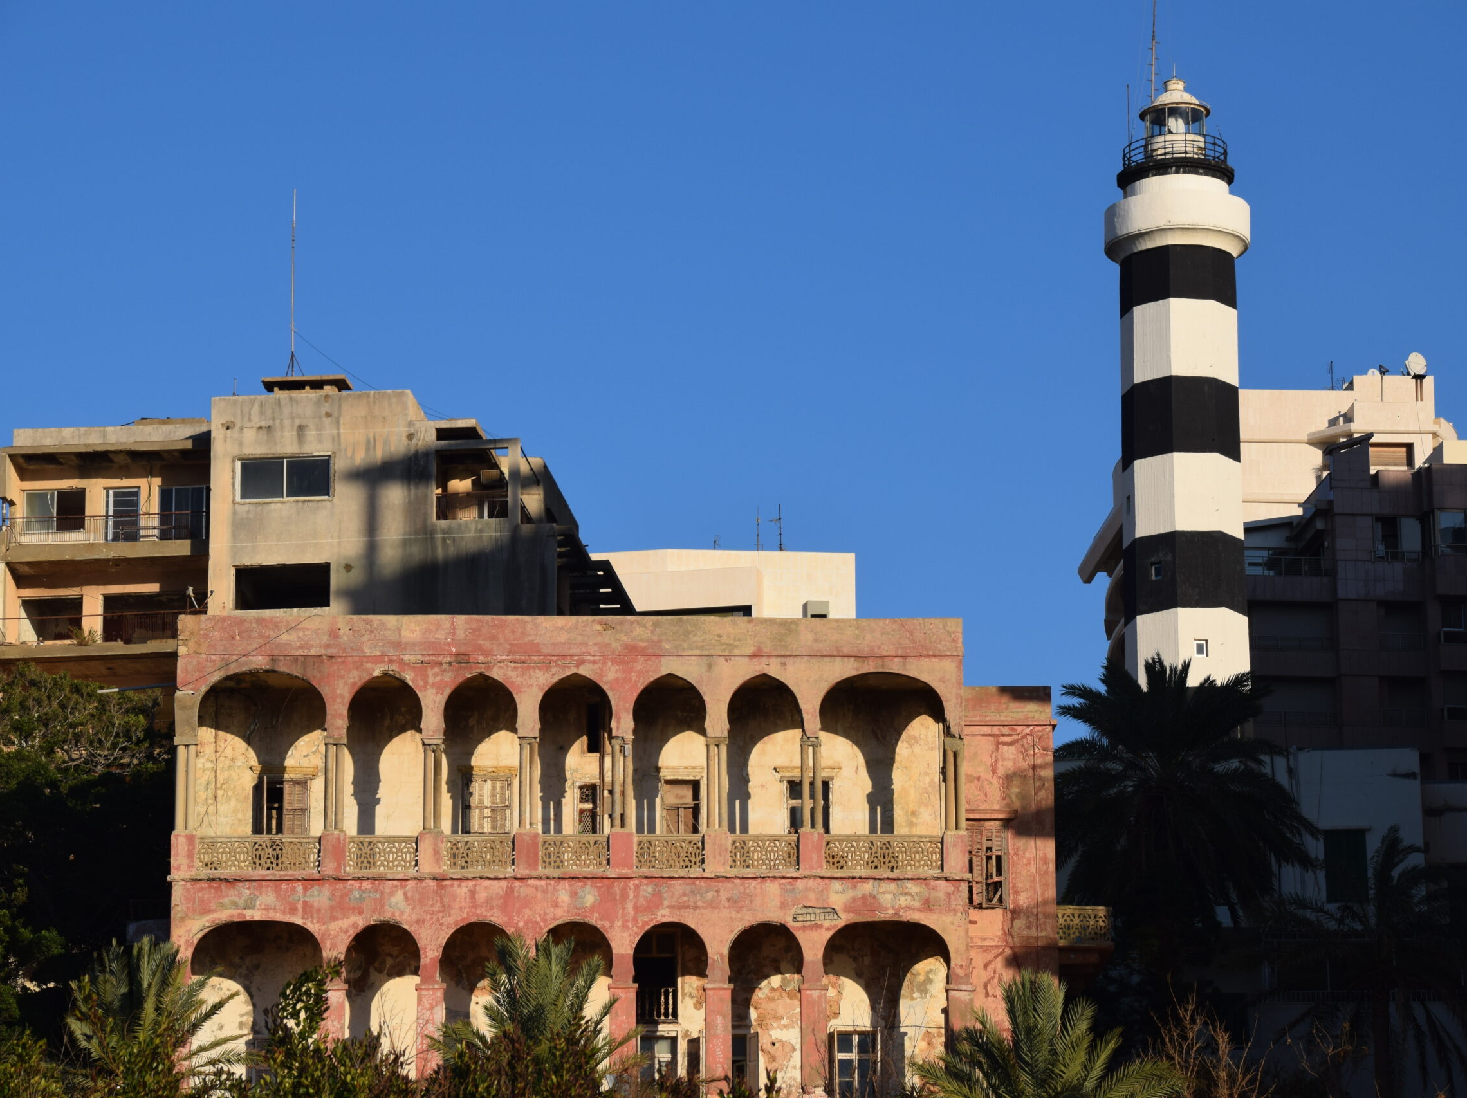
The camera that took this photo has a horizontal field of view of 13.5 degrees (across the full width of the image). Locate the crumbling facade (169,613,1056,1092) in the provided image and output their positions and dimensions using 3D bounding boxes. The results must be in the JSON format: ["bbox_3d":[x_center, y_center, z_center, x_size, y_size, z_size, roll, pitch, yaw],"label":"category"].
[{"bbox_3d":[-2.994,9.510,154.911,21.200,12.300,17.000,0,-13,-1],"label":"crumbling facade"}]

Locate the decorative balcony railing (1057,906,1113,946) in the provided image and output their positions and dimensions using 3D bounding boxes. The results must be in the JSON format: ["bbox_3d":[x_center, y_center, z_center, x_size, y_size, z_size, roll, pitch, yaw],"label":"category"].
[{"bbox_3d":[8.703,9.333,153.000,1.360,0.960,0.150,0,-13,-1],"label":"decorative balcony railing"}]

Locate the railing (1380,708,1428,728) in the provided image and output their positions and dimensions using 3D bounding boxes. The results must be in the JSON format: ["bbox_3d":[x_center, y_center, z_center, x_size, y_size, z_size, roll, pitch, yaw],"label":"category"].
[{"bbox_3d":[26.946,6.789,248.000,1.970,0.830,0.120,2,-13,-8],"label":"railing"}]

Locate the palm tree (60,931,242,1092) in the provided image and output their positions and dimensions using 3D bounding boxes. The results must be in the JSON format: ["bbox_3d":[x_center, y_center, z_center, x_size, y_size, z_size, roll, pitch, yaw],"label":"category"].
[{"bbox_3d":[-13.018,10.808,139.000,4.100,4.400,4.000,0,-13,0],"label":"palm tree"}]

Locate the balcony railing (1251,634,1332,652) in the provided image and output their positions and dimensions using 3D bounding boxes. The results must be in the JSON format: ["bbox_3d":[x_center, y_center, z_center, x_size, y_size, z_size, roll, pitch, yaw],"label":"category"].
[{"bbox_3d":[22.412,3.821,248.000,3.358,0.694,0.100,1,-16,-3],"label":"balcony railing"}]

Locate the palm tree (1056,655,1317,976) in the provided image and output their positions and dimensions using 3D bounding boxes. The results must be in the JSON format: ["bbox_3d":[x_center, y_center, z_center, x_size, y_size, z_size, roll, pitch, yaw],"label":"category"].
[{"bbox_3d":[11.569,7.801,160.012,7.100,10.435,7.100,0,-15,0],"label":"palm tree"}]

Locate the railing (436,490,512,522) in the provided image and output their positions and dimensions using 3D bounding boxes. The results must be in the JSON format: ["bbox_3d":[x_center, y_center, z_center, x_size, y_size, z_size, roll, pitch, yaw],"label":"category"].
[{"bbox_3d":[-7.088,-1.163,168.000,2.054,0.818,0.080,-2,-16,6],"label":"railing"}]

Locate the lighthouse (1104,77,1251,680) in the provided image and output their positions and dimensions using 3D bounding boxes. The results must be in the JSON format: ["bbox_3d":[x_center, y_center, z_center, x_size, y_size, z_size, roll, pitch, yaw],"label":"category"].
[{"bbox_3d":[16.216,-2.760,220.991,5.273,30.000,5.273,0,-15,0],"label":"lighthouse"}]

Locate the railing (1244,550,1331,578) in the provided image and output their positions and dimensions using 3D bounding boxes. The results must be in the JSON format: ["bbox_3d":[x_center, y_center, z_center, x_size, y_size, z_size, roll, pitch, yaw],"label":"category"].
[{"bbox_3d":[22.360,0.687,249.000,3.606,0.941,0.100,1,-16,-3],"label":"railing"}]

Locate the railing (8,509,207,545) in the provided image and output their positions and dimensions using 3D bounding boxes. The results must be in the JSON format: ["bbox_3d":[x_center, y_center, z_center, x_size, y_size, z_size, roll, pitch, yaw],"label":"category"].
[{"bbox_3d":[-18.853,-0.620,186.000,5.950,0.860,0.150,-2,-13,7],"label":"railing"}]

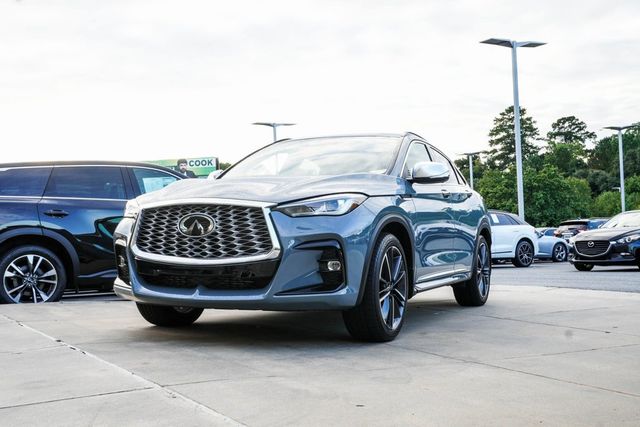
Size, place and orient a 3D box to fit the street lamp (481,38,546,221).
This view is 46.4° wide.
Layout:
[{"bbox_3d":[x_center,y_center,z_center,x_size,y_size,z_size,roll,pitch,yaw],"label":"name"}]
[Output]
[{"bbox_3d":[6.775,-2.082,25.505,2.400,7.600,0.550,-1,-2,-28],"label":"street lamp"}]

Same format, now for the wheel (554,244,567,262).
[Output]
[{"bbox_3d":[8.175,1.349,25.611,0.650,0.650,0.230,-1,-1,-15],"label":"wheel"}]

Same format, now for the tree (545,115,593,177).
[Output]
[{"bbox_3d":[28.619,-4.146,84.827,5.900,13.800,5.900,-2,-1,0],"label":"tree"}]

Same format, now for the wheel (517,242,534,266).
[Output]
[{"bbox_3d":[5.928,1.196,21.915,0.770,0.770,0.270,-1,-2,-32],"label":"wheel"}]

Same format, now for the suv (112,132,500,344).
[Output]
[{"bbox_3d":[0.255,0.094,6.768,1.940,1.620,4.730,0,-1,25],"label":"suv"}]

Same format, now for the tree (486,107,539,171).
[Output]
[{"bbox_3d":[22.264,-4.685,84.812,6.400,15.000,6.400,-2,-1,0],"label":"tree"}]

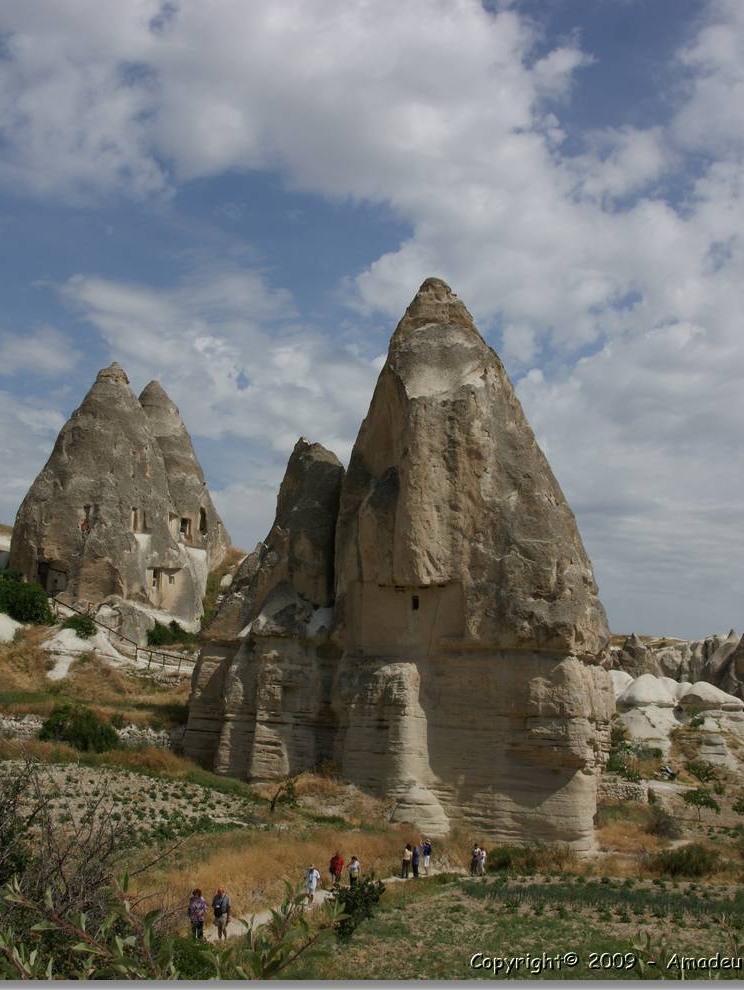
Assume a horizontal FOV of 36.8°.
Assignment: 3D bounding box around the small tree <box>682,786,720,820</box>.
[{"bbox_3d":[24.700,23.287,84.432,2.800,2.650,2.700,-4,-14,17],"label":"small tree"}]

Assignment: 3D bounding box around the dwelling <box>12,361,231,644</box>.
[{"bbox_3d":[-22.066,0.640,97.000,18.896,24.371,17.000,3,-13,-13],"label":"dwelling"}]

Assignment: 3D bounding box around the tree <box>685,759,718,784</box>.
[{"bbox_3d":[25.926,21.742,88.000,2.488,1.880,2.300,-4,-14,16],"label":"tree"}]

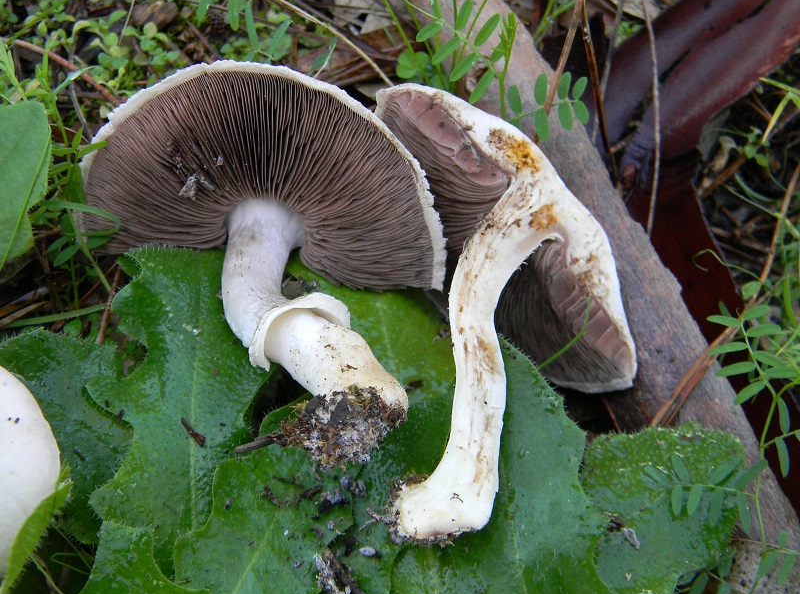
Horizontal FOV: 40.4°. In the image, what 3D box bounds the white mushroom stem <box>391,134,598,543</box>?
[{"bbox_3d":[0.026,0.013,0.292,0.040,0.018,0.121,19,63,-7],"label":"white mushroom stem"}]

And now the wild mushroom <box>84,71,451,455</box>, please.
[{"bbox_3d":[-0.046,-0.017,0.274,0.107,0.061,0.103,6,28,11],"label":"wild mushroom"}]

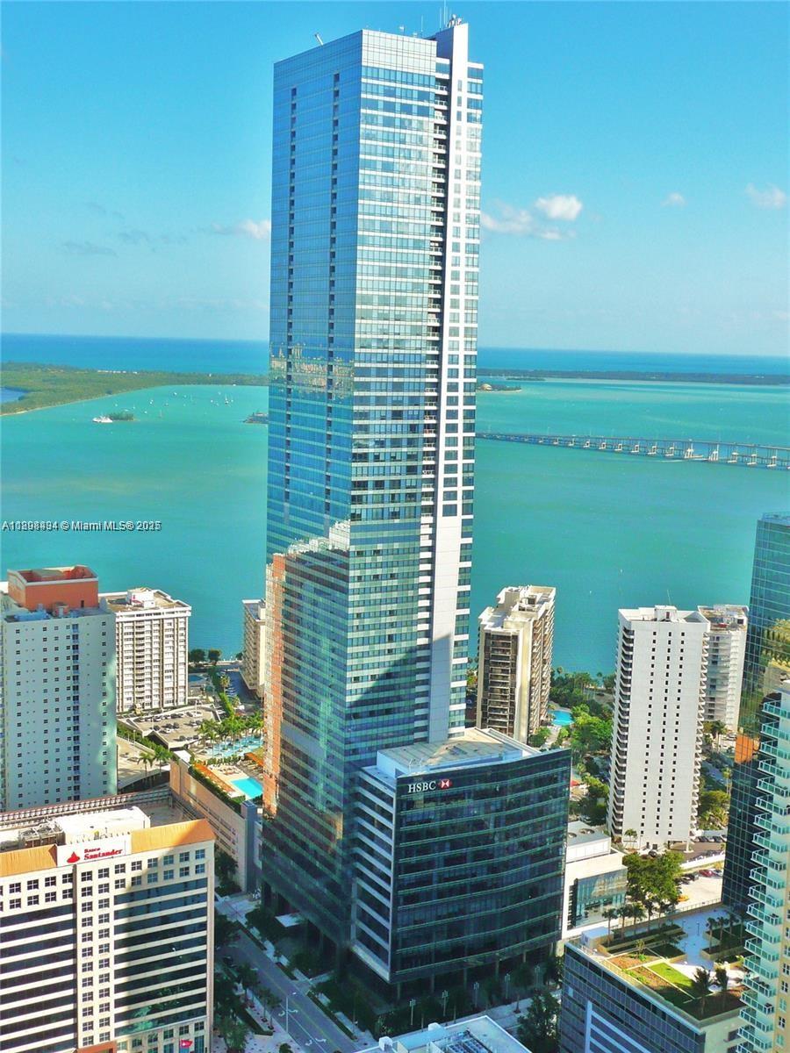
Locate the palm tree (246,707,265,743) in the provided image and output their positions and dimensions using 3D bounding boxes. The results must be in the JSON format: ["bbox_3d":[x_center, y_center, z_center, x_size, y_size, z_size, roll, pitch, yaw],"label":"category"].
[{"bbox_3d":[-48.410,69.680,456.650,6.750,12.670,6.750,2,8,0],"label":"palm tree"}]

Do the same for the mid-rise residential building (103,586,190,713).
[{"bbox_3d":[-117.510,54.060,584.830,40.000,47.400,40.000,-3,10,-31],"label":"mid-rise residential building"}]

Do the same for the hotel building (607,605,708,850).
[{"bbox_3d":[87.217,66.489,436.883,26.000,78.200,20.500,1,8,-2],"label":"hotel building"}]

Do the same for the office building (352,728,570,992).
[{"bbox_3d":[16.316,85.620,339.504,52.300,58.200,23.500,-3,10,-30],"label":"office building"}]

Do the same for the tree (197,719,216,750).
[{"bbox_3d":[-64.090,71.290,447.480,6.620,11.190,6.620,2,8,0],"label":"tree"}]

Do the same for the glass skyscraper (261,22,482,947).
[{"bbox_3d":[-7.250,-7.530,352.830,36.000,240.000,48.000,-3,10,-31],"label":"glass skyscraper"}]

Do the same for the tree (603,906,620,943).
[{"bbox_3d":[48.414,89.828,294.387,3.661,8.650,3.661,2,8,0],"label":"tree"}]

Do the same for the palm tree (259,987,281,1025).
[{"bbox_3d":[-29.636,114.307,310.743,4.178,9.450,4.178,-3,10,-30],"label":"palm tree"}]

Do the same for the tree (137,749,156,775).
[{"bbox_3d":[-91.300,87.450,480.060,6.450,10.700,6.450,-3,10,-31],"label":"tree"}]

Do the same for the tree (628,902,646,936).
[{"bbox_3d":[54.749,89.825,298.295,3.809,7.900,3.809,2,8,0],"label":"tree"}]

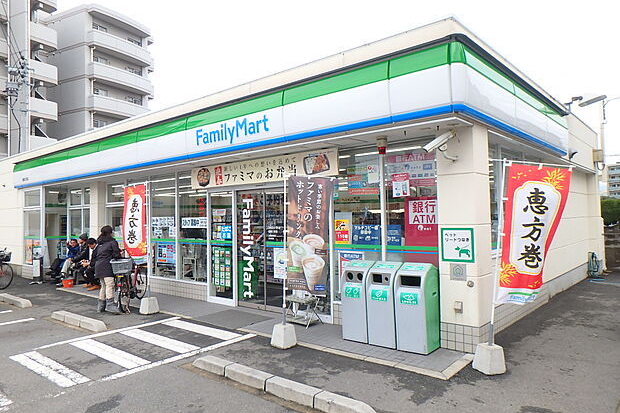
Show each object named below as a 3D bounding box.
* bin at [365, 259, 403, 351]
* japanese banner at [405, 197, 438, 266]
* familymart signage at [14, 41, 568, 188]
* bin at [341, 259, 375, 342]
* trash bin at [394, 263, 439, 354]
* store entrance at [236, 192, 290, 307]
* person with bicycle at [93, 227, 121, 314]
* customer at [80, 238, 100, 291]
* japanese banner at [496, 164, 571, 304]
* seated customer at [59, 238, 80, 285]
[{"bbox_3d":[1.000,1.210,5.624,0.370,1.020,0.400,-2,-2,41],"label":"bin"},{"bbox_3d":[1.475,0.345,5.803,0.540,0.920,0.040,-2,-2,41],"label":"japanese banner"},{"bbox_3d":[-2.106,-1.125,11.066,14.000,0.760,5.000,-2,-2,41],"label":"familymart signage"},{"bbox_3d":[0.709,1.222,5.875,0.370,1.020,0.400,-2,-2,41],"label":"bin"},{"bbox_3d":[1.302,1.198,5.377,0.375,1.020,0.400,-2,-2,41],"label":"trash bin"},{"bbox_3d":[-0.772,0.746,7.697,1.500,2.130,0.140,-2,-2,41],"label":"store entrance"},{"bbox_3d":[-3.672,1.142,8.120,0.520,1.580,0.450,-1,-1,5],"label":"person with bicycle"},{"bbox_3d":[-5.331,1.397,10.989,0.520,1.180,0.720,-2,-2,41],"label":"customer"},{"bbox_3d":[2.346,0.289,4.700,0.680,1.470,0.150,4,0,-3],"label":"japanese banner"},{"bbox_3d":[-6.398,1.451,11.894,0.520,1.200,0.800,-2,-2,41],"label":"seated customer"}]

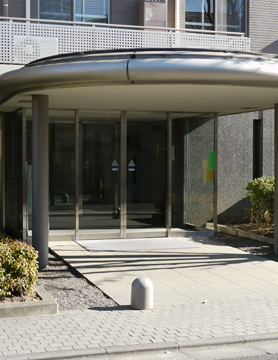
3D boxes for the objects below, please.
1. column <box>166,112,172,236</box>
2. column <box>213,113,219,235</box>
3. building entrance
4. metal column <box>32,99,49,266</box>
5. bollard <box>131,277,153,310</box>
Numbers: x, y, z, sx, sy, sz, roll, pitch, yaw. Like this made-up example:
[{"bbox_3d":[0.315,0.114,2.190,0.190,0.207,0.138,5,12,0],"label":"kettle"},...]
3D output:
[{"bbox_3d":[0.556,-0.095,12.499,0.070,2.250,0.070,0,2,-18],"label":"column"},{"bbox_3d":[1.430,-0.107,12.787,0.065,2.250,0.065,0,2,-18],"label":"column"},{"bbox_3d":[-0.591,-0.088,12.172,2.410,2.250,0.250,0,2,-18],"label":"building entrance"},{"bbox_3d":[-1.336,0.019,9.411,0.215,2.310,0.215,0,2,-18],"label":"metal column"},{"bbox_3d":[0.024,1.120,6.964,0.220,0.310,0.220,0,2,0],"label":"bollard"}]

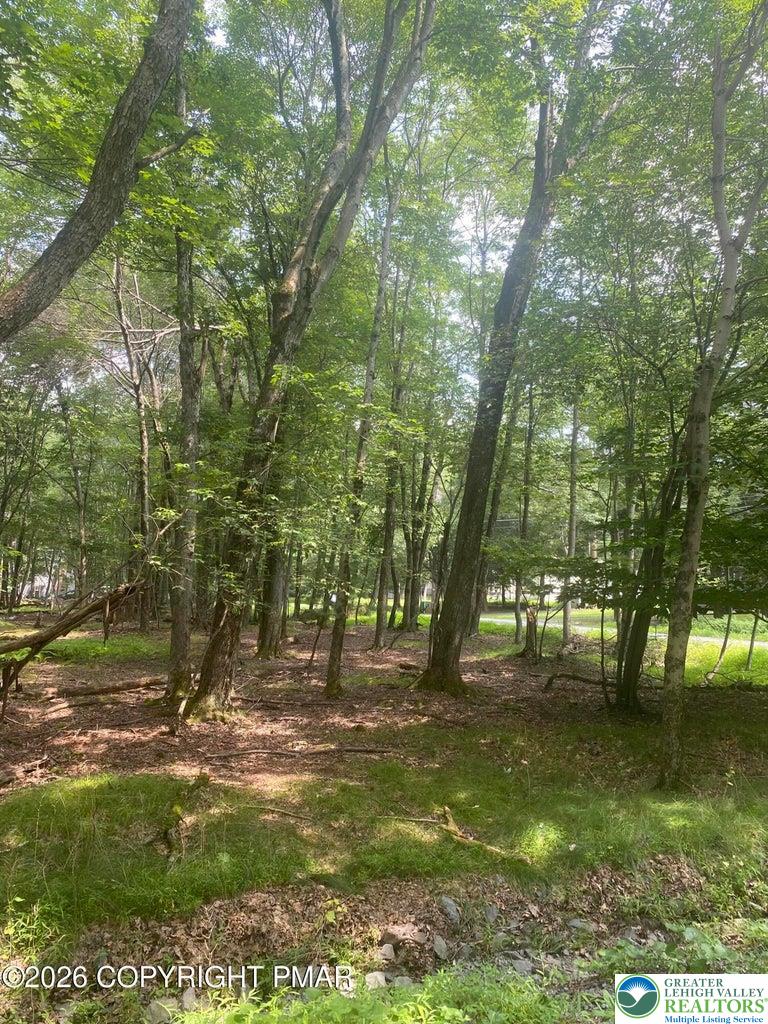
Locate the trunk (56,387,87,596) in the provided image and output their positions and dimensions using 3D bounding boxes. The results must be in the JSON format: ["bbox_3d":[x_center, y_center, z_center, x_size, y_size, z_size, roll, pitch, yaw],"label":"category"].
[{"bbox_3d":[-14.331,-1.027,35.427,0.420,10.140,0.380,-7,-5,-1],"label":"trunk"}]

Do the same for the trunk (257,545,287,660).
[{"bbox_3d":[-2.267,1.759,15.433,0.550,2.294,0.500,1,-5,0],"label":"trunk"}]

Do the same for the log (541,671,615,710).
[{"bbox_3d":[2.591,2.314,10.325,0.912,0.360,0.350,-1,-5,11],"label":"log"}]

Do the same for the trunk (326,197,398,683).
[{"bbox_3d":[-0.279,-1.121,10.892,0.340,7.277,0.320,6,-5,1],"label":"trunk"}]

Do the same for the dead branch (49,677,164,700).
[{"bbox_3d":[-3.832,2.396,10.807,1.610,0.200,0.220,4,-6,-37],"label":"dead branch"}]

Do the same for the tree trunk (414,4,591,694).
[{"bbox_3d":[1.896,-2.463,11.199,0.850,10.207,0.750,12,-5,1],"label":"tree trunk"}]

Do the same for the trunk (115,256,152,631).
[{"bbox_3d":[-7.569,-2.212,23.496,0.550,11.608,0.420,-6,-5,0],"label":"trunk"}]

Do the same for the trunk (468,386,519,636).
[{"bbox_3d":[3.066,-0.075,21.281,0.380,7.027,0.340,10,-5,1],"label":"trunk"}]

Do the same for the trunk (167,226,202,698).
[{"bbox_3d":[-2.722,-0.767,10.498,0.450,6.489,0.400,-1,-5,0],"label":"trunk"}]

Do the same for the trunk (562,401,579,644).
[{"bbox_3d":[4.451,0.200,18.375,0.260,5.829,0.240,3,-5,0],"label":"trunk"}]

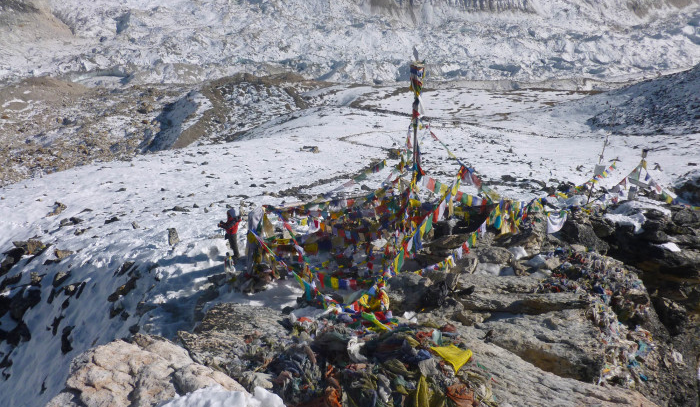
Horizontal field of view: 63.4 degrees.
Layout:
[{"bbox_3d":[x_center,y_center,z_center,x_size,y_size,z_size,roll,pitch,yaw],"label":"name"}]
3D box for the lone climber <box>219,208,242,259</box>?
[{"bbox_3d":[-3.510,0.935,16.800,0.680,1.740,0.500,-5,25,-11],"label":"lone climber"}]

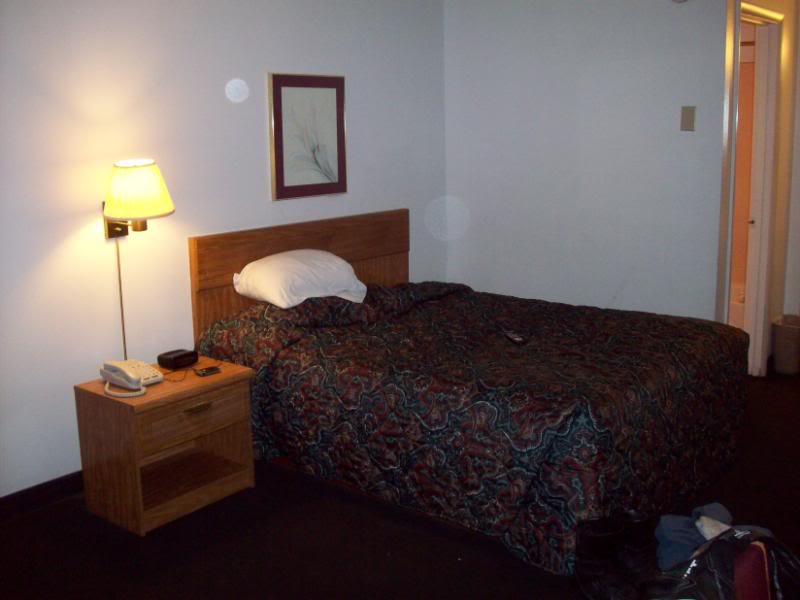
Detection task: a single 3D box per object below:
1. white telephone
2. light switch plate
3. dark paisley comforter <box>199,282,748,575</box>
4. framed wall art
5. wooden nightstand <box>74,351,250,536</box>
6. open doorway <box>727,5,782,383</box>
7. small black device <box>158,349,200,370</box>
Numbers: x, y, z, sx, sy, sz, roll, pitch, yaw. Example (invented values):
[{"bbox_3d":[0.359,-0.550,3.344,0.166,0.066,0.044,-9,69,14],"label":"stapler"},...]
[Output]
[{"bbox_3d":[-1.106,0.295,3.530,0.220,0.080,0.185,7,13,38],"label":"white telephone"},{"bbox_3d":[1.476,-0.925,4.372,0.073,0.122,0.009,7,13,38],"label":"light switch plate"},{"bbox_3d":[0.362,0.398,3.954,1.890,0.670,1.570,7,13,38],"label":"dark paisley comforter"},{"bbox_3d":[-0.458,-0.832,4.366,0.030,0.603,0.518,7,13,38],"label":"framed wall art"},{"bbox_3d":[-0.970,0.588,3.603,0.400,0.528,0.583,7,13,38],"label":"wooden nightstand"},{"bbox_3d":[1.905,-0.504,4.784,0.120,2.103,0.915,7,13,38],"label":"open doorway"},{"bbox_3d":[-0.980,0.258,3.789,0.095,0.052,0.158,7,13,38],"label":"small black device"}]

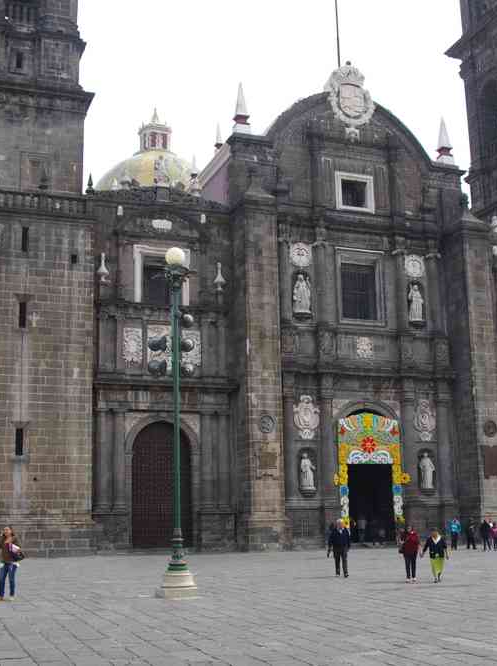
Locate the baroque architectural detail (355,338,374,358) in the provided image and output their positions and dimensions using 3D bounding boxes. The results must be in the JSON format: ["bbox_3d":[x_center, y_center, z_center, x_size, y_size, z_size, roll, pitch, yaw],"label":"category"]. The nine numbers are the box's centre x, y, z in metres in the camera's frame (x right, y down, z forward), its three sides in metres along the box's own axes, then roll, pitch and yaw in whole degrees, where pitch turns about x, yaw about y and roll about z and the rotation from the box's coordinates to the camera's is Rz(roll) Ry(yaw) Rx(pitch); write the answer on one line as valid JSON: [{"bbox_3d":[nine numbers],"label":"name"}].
[{"bbox_3d":[8.245,1.063,66.767,1.171,1.491,0.200,3,-12,-20],"label":"baroque architectural detail"}]

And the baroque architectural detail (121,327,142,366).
[{"bbox_3d":[-7.471,0.940,61.052,1.179,2.400,0.250,3,-12,-20],"label":"baroque architectural detail"}]

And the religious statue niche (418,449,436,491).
[{"bbox_3d":[11.827,9.404,63.708,1.324,2.981,0.800,4,-12,-23],"label":"religious statue niche"}]

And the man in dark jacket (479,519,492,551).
[{"bbox_3d":[12.826,10.907,51.000,0.500,1.680,0.550,-10,-15,35],"label":"man in dark jacket"}]

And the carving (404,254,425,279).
[{"bbox_3d":[10.305,-4.119,58.476,1.298,1.364,0.250,3,-13,-22],"label":"carving"}]

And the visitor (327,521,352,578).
[{"bbox_3d":[2.730,6.520,28.610,0.650,1.707,0.400,-2,-11,5],"label":"visitor"}]

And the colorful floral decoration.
[{"bbox_3d":[7.161,7.867,54.502,4.488,6.400,0.500,3,-13,-22],"label":"colorful floral decoration"}]

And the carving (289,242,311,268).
[{"bbox_3d":[3.696,-5.474,66.413,1.512,1.600,0.250,3,-12,-20],"label":"carving"}]

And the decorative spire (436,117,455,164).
[{"bbox_3d":[15.370,-14.980,73.596,1.000,3.478,1.000,3,-12,-20],"label":"decorative spire"}]

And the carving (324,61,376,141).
[{"bbox_3d":[7.546,-17.288,70.351,3.689,5.639,0.500,3,-12,-20],"label":"carving"}]

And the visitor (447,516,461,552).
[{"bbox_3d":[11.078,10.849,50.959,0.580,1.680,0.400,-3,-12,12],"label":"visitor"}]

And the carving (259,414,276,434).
[{"bbox_3d":[1.156,5.496,56.650,0.906,1.159,0.200,4,-12,-23],"label":"carving"}]

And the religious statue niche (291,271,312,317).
[{"bbox_3d":[3.344,-2.409,62.415,1.411,3.098,0.800,4,-12,-23],"label":"religious statue niche"}]

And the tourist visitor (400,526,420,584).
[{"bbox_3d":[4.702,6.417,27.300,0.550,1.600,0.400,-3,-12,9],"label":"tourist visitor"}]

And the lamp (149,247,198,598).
[{"bbox_3d":[-1.754,2.033,23.134,1.100,8.600,1.000,3,-12,-20],"label":"lamp"}]

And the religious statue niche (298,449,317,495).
[{"bbox_3d":[3.335,7.943,53.354,1.056,2.556,0.800,3,-13,-22],"label":"religious statue niche"}]

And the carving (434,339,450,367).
[{"bbox_3d":[11.868,1.260,57.939,0.870,1.545,0.200,3,-13,-22],"label":"carving"}]

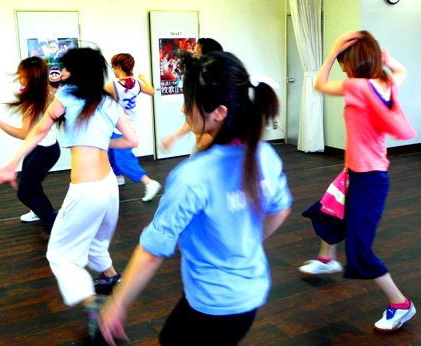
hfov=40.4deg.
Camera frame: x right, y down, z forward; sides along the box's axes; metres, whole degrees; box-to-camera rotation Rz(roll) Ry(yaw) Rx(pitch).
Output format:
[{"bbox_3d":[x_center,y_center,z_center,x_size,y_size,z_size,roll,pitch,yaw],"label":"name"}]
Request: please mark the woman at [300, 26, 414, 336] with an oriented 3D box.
[{"bbox_3d":[0.826,-0.022,3.240,0.720,1.530,0.620,5,14,26],"label":"woman"}]

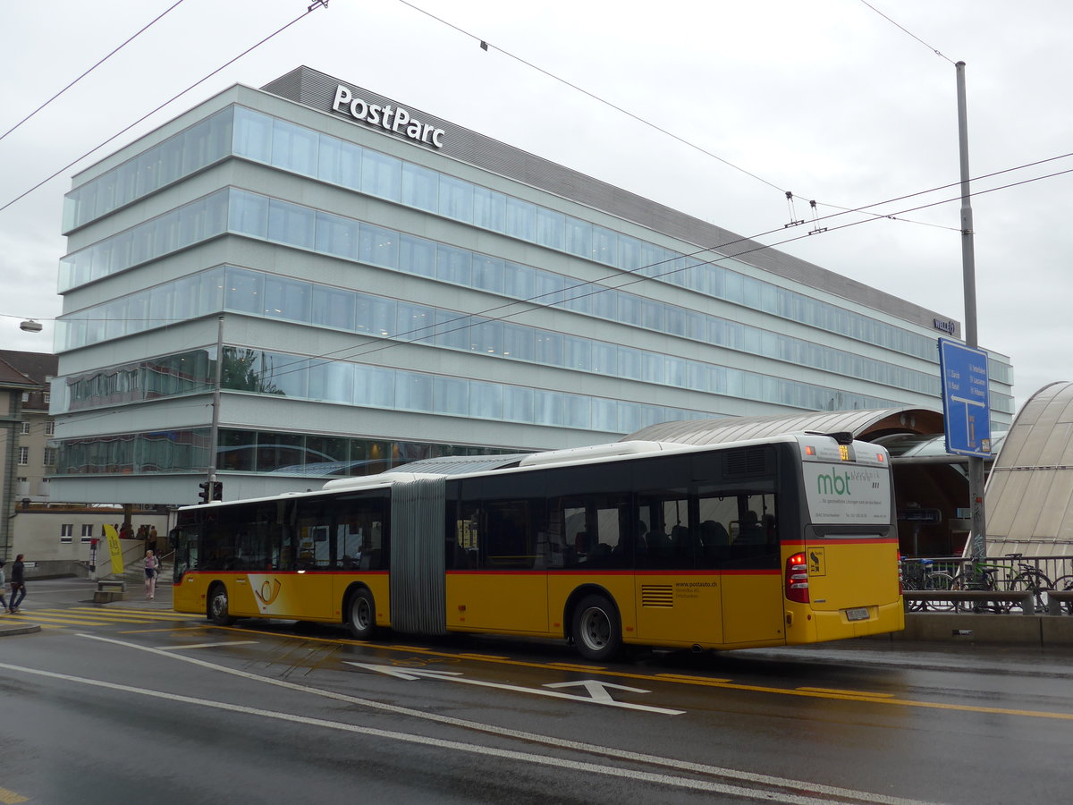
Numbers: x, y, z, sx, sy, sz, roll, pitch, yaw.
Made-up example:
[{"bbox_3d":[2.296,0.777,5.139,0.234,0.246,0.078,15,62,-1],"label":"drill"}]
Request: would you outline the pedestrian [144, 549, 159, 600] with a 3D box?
[{"bbox_3d":[-13.220,5.921,33.000,0.520,1.680,0.450,2,-6,-12],"label":"pedestrian"}]

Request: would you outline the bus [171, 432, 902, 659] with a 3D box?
[{"bbox_3d":[-2.114,2.942,18.655,2.550,3.110,17.940,7,-12,-43],"label":"bus"}]

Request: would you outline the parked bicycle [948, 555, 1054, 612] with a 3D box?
[{"bbox_3d":[8.114,3.150,16.800,1.700,1.040,0.600,-1,-6,17],"label":"parked bicycle"}]

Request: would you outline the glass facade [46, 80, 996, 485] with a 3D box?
[{"bbox_3d":[15.777,0.117,89.904,20.530,19.300,108.310,-5,-8,44],"label":"glass facade"}]

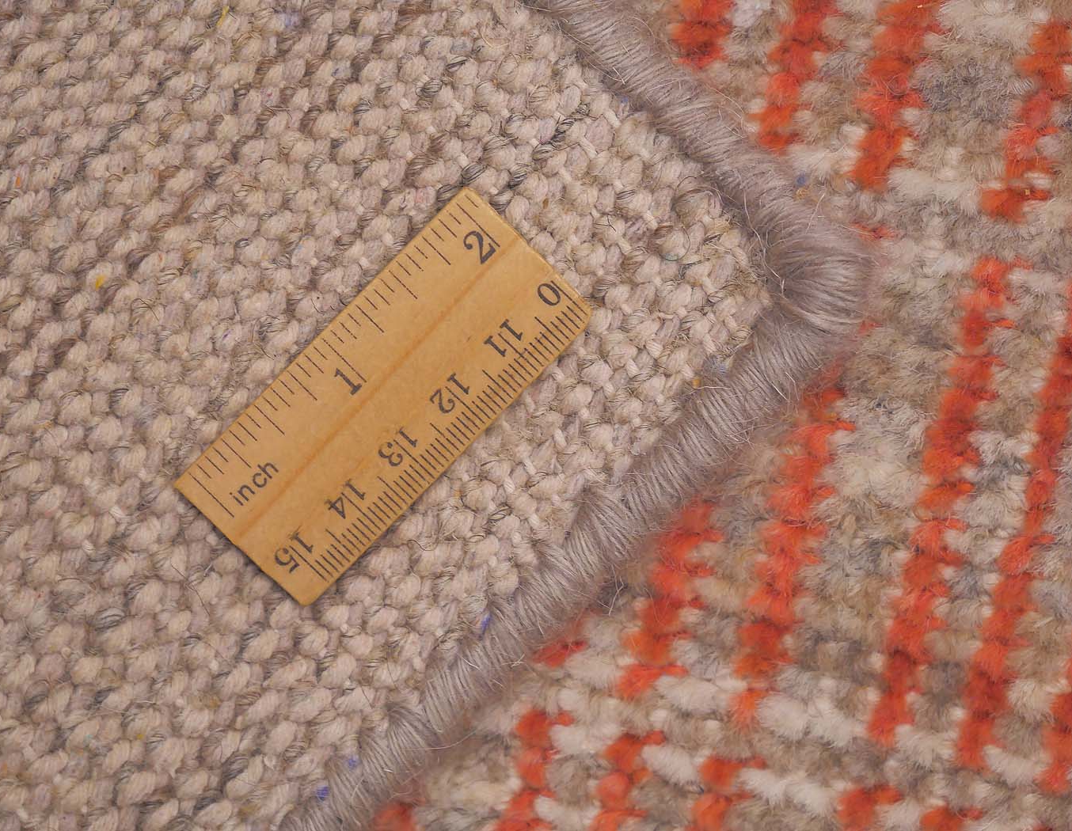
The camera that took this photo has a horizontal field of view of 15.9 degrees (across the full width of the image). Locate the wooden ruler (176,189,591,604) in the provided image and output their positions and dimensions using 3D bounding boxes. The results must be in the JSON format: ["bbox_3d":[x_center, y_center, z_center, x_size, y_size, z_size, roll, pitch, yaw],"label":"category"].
[{"bbox_3d":[-0.020,-0.002,0.515,0.025,0.003,0.056,44,92,-4],"label":"wooden ruler"}]

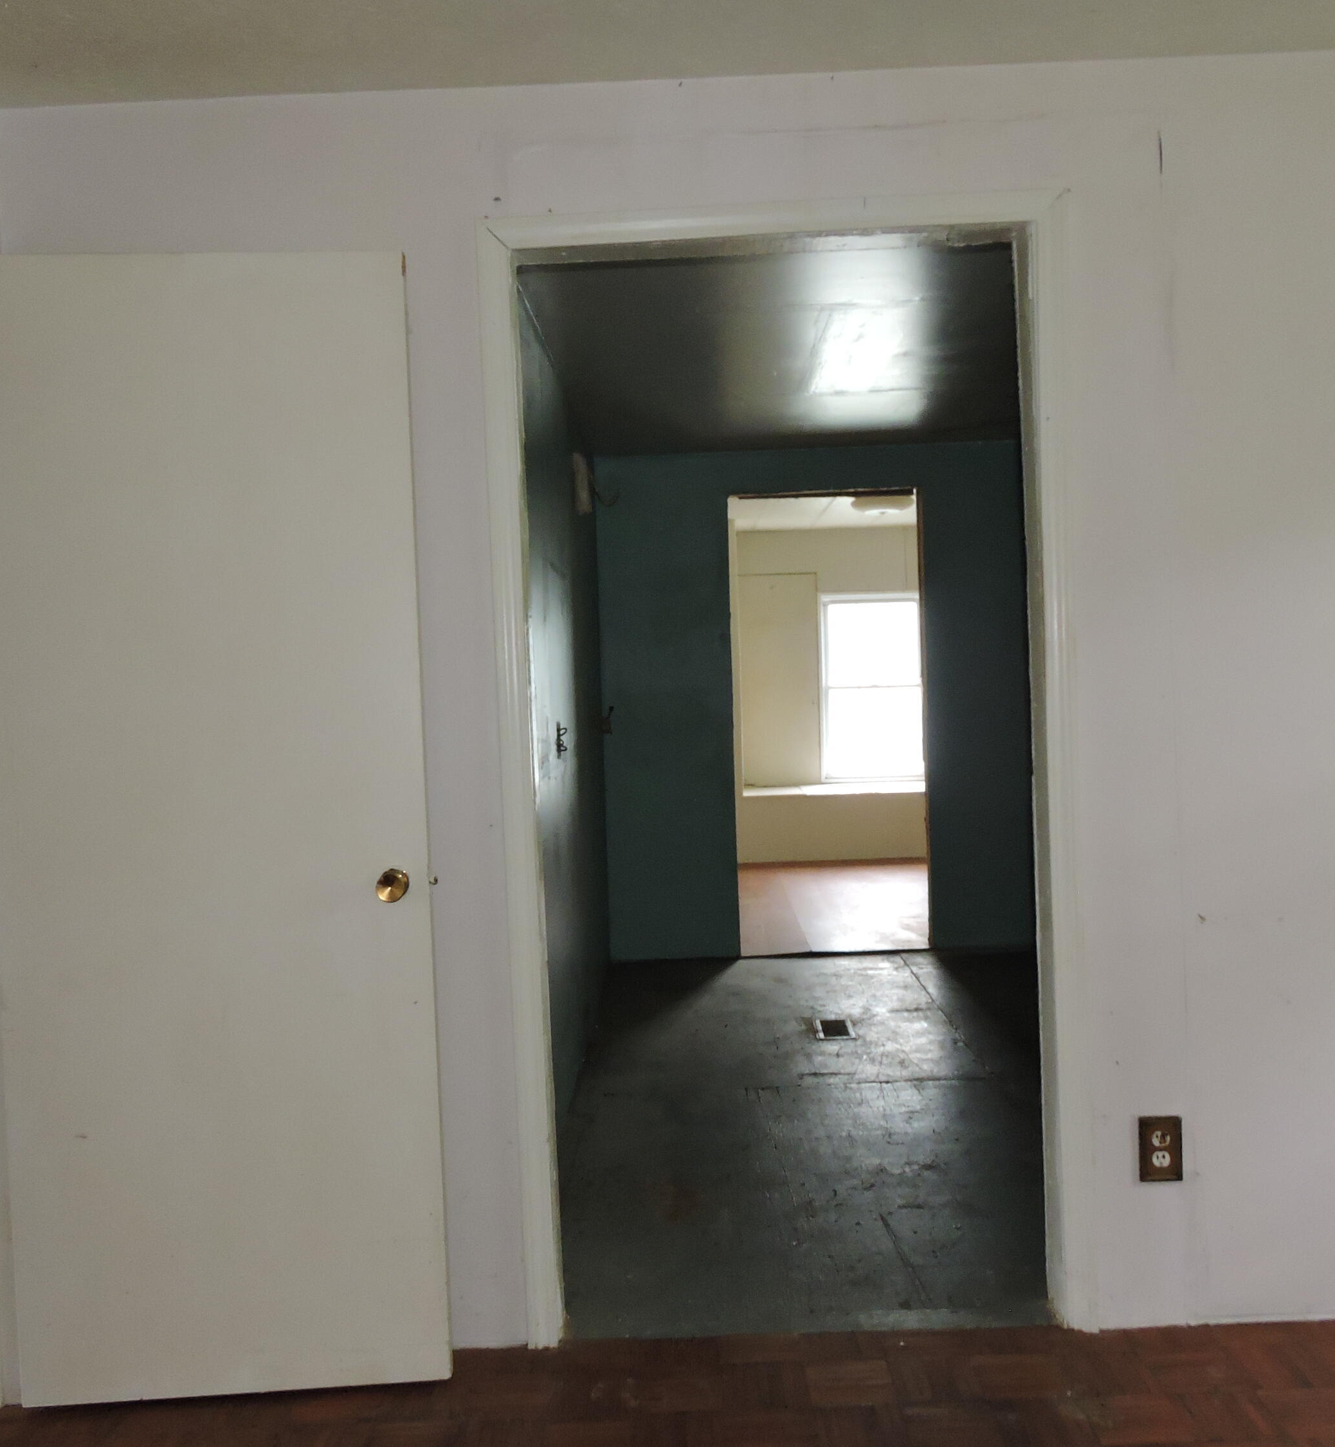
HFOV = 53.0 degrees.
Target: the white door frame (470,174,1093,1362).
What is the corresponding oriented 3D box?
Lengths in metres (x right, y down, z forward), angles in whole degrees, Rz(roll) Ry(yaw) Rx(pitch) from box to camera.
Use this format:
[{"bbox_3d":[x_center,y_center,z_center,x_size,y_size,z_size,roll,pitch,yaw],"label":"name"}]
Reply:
[{"bbox_3d":[0.221,0.116,2.518,1.000,2.065,0.120,-2,2,1],"label":"white door frame"}]

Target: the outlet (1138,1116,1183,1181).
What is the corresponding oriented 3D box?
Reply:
[{"bbox_3d":[0.918,0.792,2.486,0.078,0.119,0.015,-2,2,1],"label":"outlet"}]

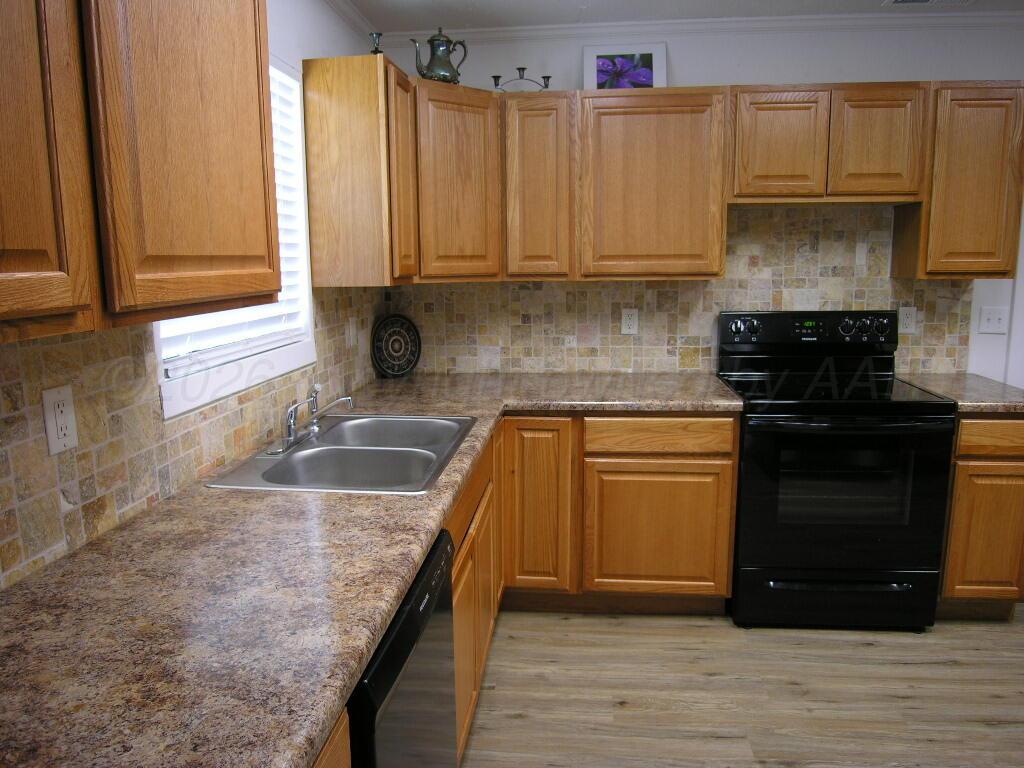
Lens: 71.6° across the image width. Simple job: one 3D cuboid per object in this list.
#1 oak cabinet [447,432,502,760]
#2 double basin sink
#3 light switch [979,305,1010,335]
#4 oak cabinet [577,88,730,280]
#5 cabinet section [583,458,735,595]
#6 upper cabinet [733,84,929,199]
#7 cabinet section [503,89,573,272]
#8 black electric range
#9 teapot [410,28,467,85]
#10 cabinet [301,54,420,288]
[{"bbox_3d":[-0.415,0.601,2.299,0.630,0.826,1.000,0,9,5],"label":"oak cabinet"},{"bbox_3d":[-0.422,0.268,2.050,0.545,0.185,0.826,0,9,5],"label":"double basin sink"},{"bbox_3d":[2.140,-0.282,3.152,0.125,0.120,0.012,0,9,5],"label":"light switch"},{"bbox_3d":[0.591,-0.834,3.058,0.618,0.766,0.310,0,9,5],"label":"oak cabinet"},{"bbox_3d":[0.599,0.520,3.095,0.590,0.565,0.600,0,9,5],"label":"cabinet section"},{"bbox_3d":[1.277,-0.982,2.970,0.763,0.460,0.310,0,9,5],"label":"upper cabinet"},{"bbox_3d":[0.123,-0.835,3.102,0.311,0.766,0.310,0,9,5],"label":"cabinet section"},{"bbox_3d":[1.273,0.325,2.932,0.756,1.203,0.675,0,9,5],"label":"black electric range"},{"bbox_3d":[-0.282,-1.279,2.767,0.222,0.224,0.135,-4,9,-18],"label":"teapot"},{"bbox_3d":[-0.544,-0.745,2.580,0.310,0.766,0.290,0,9,5],"label":"cabinet"}]

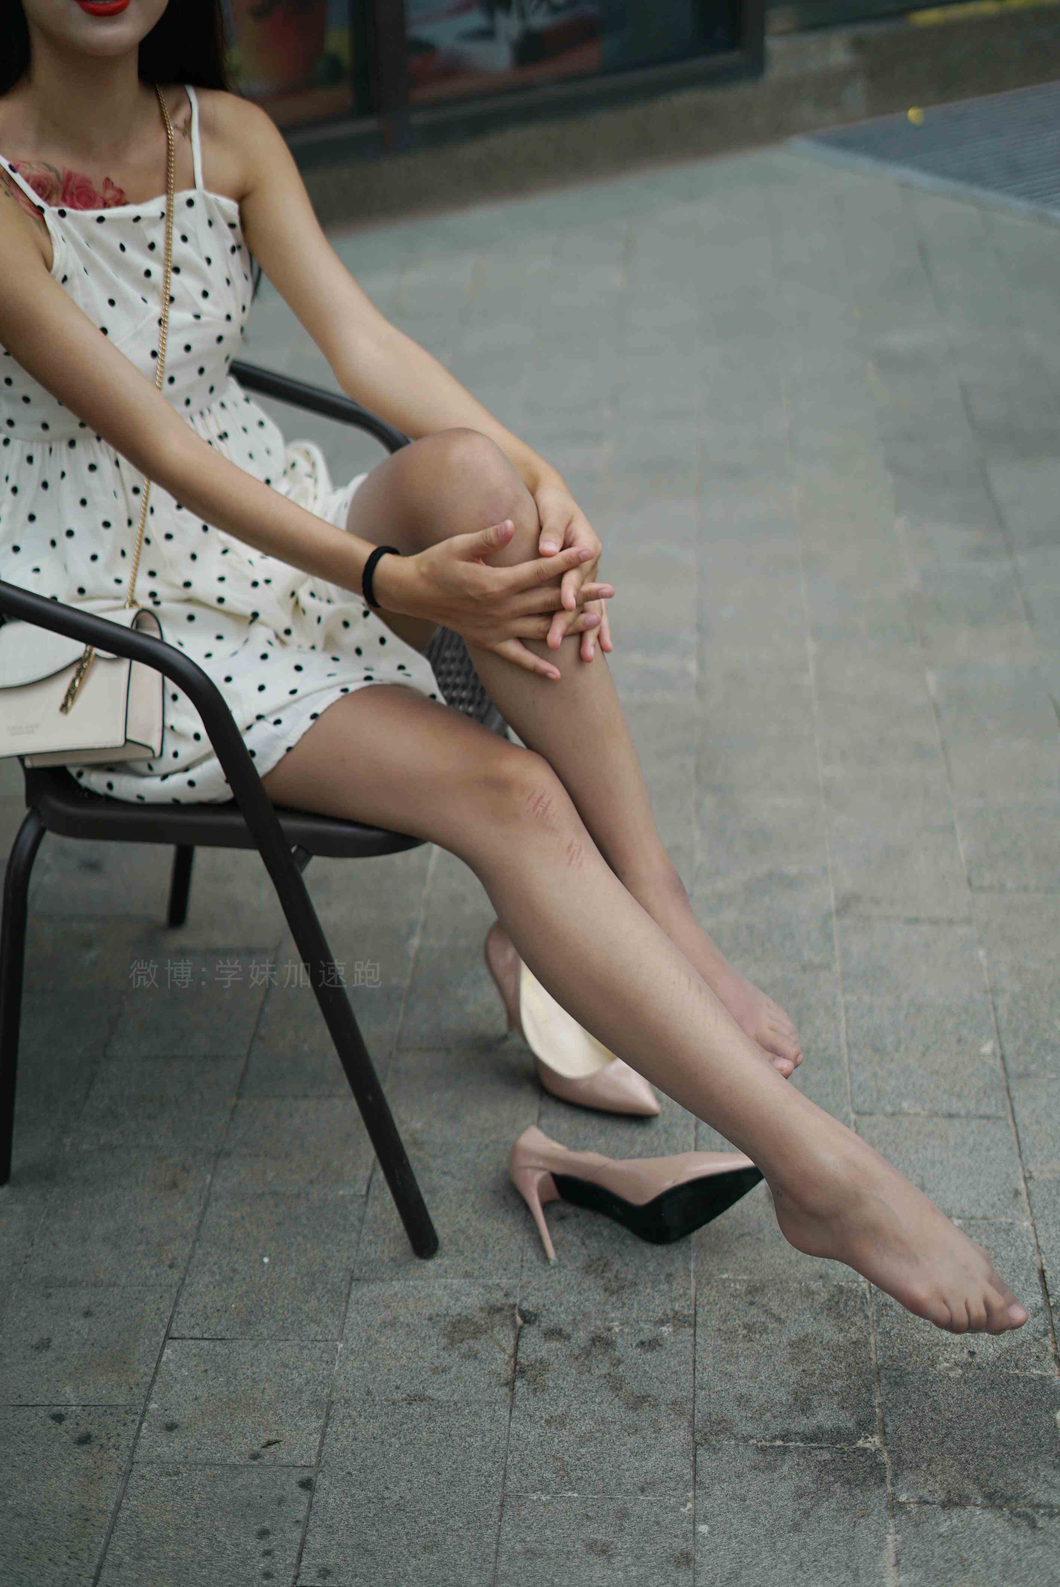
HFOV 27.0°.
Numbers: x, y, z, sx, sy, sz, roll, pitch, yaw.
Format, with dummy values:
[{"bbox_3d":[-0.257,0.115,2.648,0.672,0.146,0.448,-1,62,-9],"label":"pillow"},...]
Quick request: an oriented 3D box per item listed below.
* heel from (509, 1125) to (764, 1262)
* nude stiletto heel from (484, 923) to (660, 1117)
[{"bbox_3d":[0.095,0.338,2.023,0.229,0.079,0.147,-19,46,11],"label":"heel"},{"bbox_3d":[0.041,0.217,2.192,0.229,0.147,0.079,24,40,37],"label":"nude stiletto heel"}]

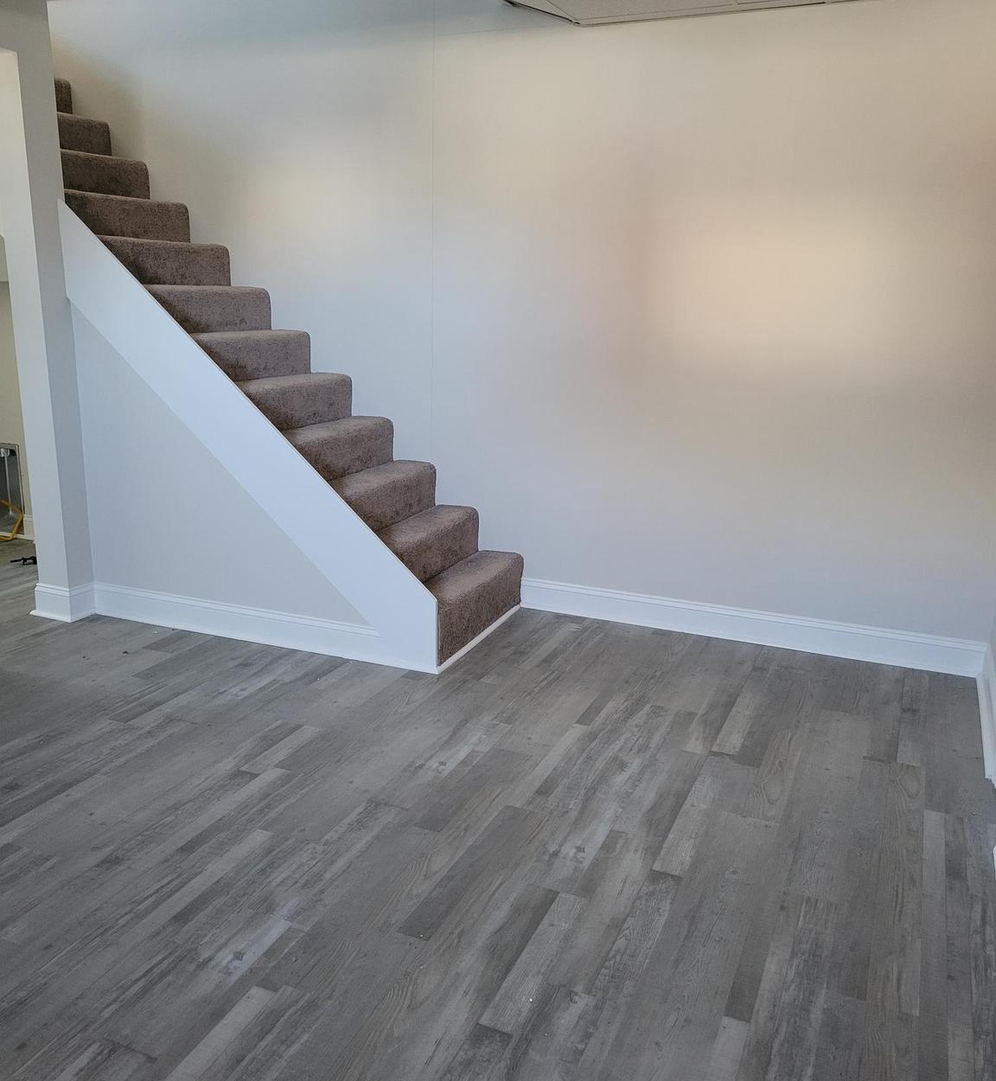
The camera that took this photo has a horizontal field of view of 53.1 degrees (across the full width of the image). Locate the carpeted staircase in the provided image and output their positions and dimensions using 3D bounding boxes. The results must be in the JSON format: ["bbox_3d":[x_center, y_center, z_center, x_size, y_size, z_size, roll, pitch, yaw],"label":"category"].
[{"bbox_3d":[-1.241,-0.888,4.324,2.614,2.367,0.856,7,16,22],"label":"carpeted staircase"}]

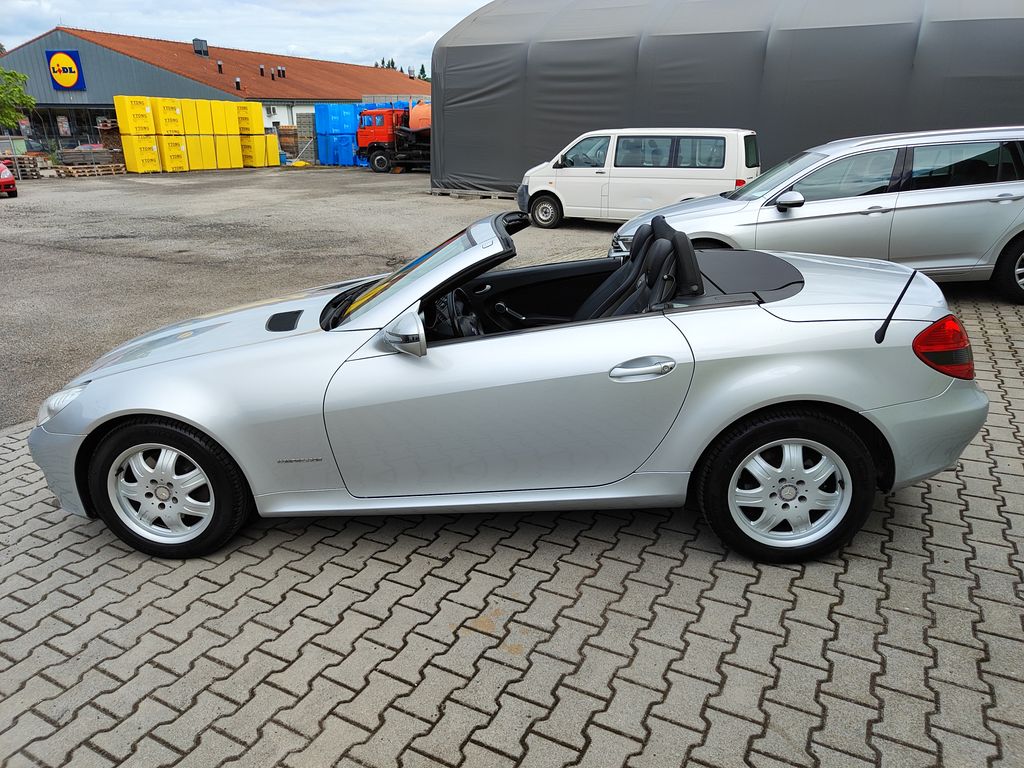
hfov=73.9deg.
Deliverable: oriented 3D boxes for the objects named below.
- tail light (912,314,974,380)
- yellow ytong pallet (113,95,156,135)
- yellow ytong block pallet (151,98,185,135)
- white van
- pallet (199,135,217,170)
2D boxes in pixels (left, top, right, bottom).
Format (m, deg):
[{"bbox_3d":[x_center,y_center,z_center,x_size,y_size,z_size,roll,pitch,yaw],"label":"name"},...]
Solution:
[{"bbox_3d":[1.563,-0.136,2.478,0.330,0.265,0.290,-1,19,5],"label":"tail light"},{"bbox_3d":[-17.090,-12.160,30.870,0.780,1.600,1.200,9,22,26],"label":"yellow ytong pallet"},{"bbox_3d":[-16.150,-12.478,31.754,0.780,1.600,1.200,9,22,26],"label":"yellow ytong block pallet"},{"bbox_3d":[2.495,-4.247,14.103,4.890,1.970,1.930,9,22,25],"label":"white van"},{"bbox_3d":[-15.812,-11.822,34.718,1.150,1.600,0.820,9,22,26],"label":"pallet"}]

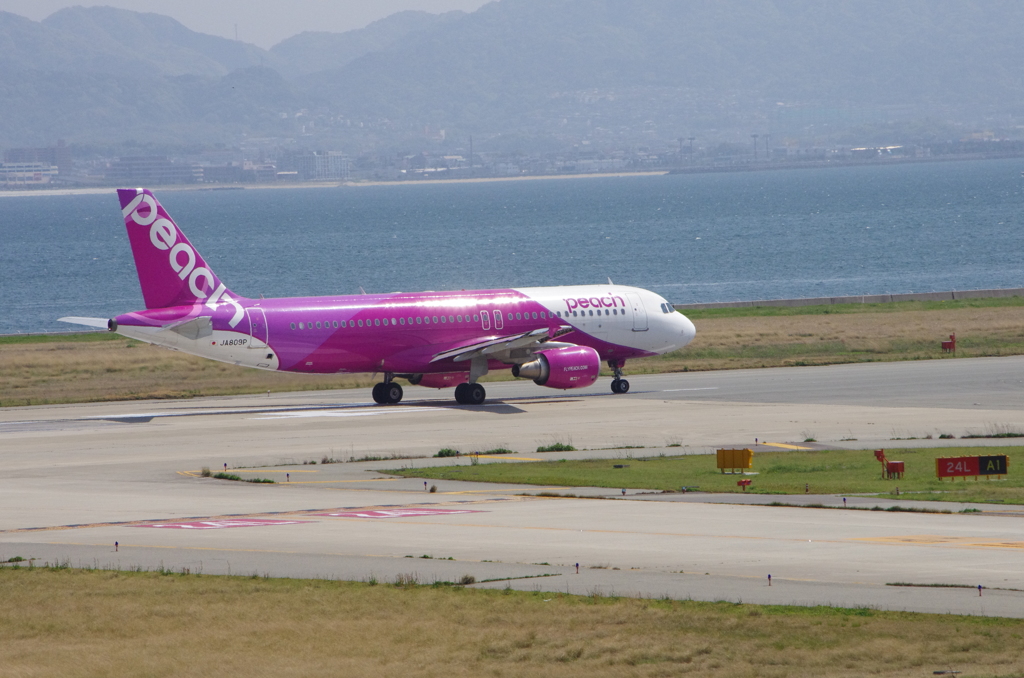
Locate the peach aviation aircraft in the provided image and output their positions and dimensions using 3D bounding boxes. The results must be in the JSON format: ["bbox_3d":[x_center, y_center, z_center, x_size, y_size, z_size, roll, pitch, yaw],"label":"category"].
[{"bbox_3d":[-5.388,-2.414,424.744,37.570,11.760,34.100,-3,2,-36],"label":"peach aviation aircraft"}]

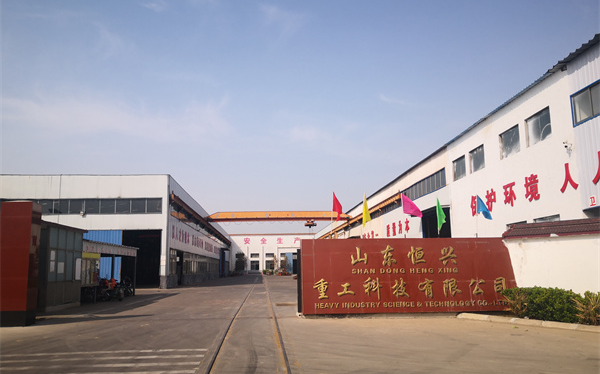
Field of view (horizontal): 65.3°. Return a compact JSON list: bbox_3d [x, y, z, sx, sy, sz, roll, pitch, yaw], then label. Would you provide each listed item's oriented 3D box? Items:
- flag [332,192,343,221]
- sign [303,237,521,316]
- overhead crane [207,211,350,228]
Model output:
[{"bbox_3d":[1.125,0.591,14.037,0.290,0.800,0.130,0,-10,-3],"label":"flag"},{"bbox_3d":[3.157,2.599,13.796,6.190,2.131,0.400,0,-10,-3],"label":"sign"},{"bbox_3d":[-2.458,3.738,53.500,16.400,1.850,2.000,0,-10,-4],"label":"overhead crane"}]

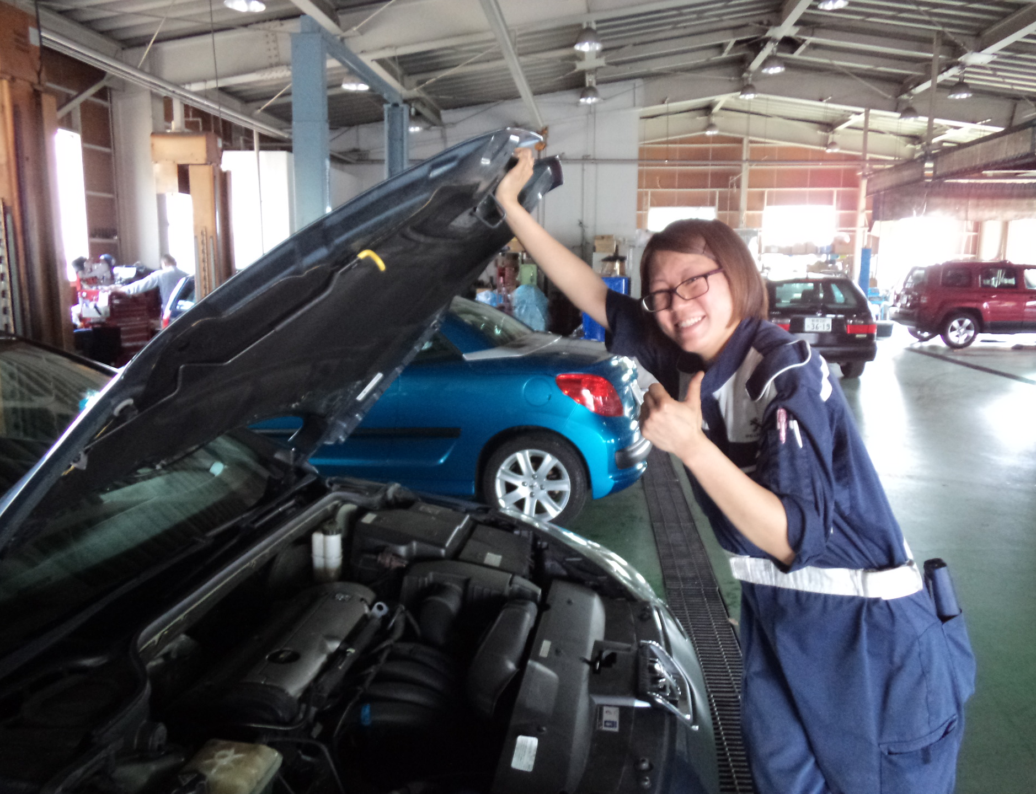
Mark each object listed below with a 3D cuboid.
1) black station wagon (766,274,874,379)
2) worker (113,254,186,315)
[{"bbox_3d":[4.256,-1.247,12.848,1.700,1.460,4.480,1,9,6],"label":"black station wagon"},{"bbox_3d":[-5.387,-1.237,11.766,0.650,1.720,0.750,5,11,29],"label":"worker"}]

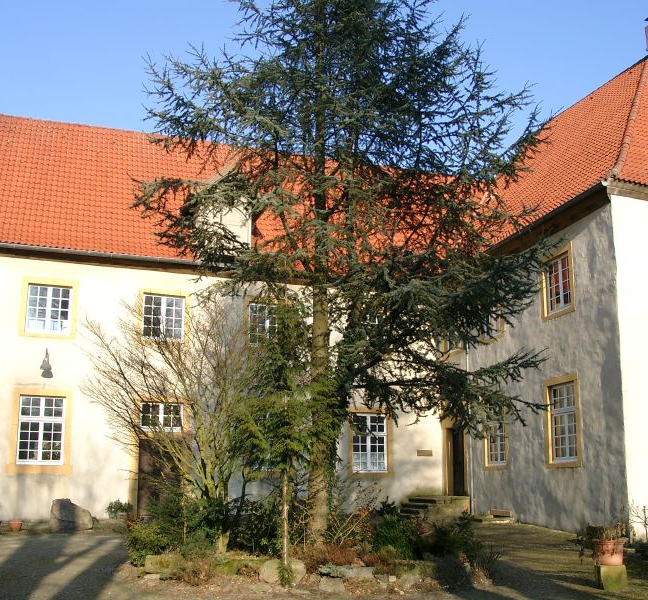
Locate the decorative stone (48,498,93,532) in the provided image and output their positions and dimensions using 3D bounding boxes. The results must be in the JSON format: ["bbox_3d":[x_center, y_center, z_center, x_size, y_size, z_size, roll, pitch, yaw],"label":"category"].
[{"bbox_3d":[-6.593,5.613,20.438,1.101,0.865,0.639,5,-14,-21],"label":"decorative stone"}]

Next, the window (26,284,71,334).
[{"bbox_3d":[-8.186,0.303,23.365,1.218,1.474,0.150,5,-14,-21],"label":"window"}]

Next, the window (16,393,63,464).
[{"bbox_3d":[-8.135,3.753,22.596,1.243,1.965,0.150,5,-14,-21],"label":"window"}]

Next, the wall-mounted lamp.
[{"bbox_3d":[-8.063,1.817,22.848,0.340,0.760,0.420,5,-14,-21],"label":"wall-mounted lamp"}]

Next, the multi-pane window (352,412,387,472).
[{"bbox_3d":[1.537,4.794,26.378,1.248,1.906,0.150,5,-14,-21],"label":"multi-pane window"}]

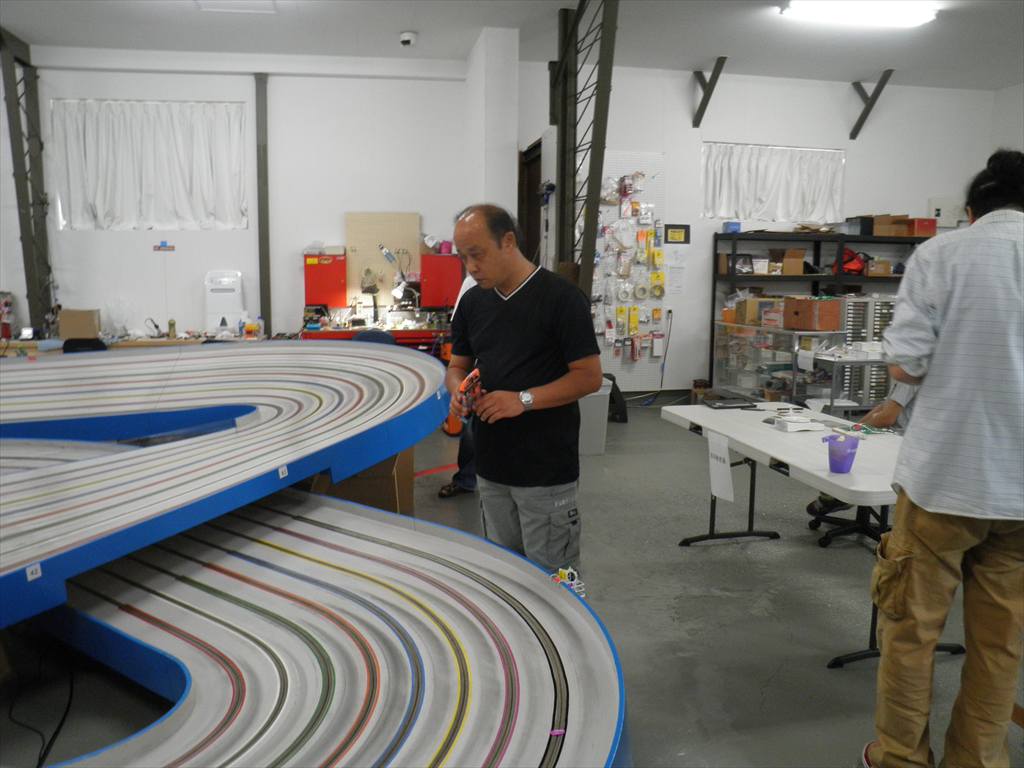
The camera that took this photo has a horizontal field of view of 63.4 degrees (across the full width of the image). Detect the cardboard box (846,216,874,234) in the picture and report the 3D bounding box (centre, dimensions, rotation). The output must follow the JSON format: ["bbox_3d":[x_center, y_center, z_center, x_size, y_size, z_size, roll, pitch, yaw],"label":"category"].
[{"bbox_3d":[3.719,-1.672,8.828,0.155,0.186,0.240,-1,8,-12],"label":"cardboard box"}]

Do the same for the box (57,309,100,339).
[{"bbox_3d":[-3.975,-0.561,7.676,0.347,0.271,0.260,-1,8,-9],"label":"box"}]

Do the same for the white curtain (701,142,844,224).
[{"bbox_3d":[2.732,-2.098,8.660,1.620,0.790,0.090,-1,8,-13],"label":"white curtain"}]

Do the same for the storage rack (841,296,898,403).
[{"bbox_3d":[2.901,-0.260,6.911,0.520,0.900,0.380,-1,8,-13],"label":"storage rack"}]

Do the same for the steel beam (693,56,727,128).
[{"bbox_3d":[1.934,-2.843,8.137,0.080,0.580,0.560,-1,8,-13],"label":"steel beam"}]

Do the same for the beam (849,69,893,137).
[{"bbox_3d":[3.704,-2.871,8.539,0.080,0.580,0.560,-1,8,-13],"label":"beam"}]

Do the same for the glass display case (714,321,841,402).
[{"bbox_3d":[2.351,-0.044,7.431,0.500,0.950,1.530,-1,8,-10],"label":"glass display case"}]

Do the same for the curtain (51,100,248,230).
[{"bbox_3d":[-3.468,-2.098,7.982,1.800,1.210,0.090,0,8,-4],"label":"curtain"}]

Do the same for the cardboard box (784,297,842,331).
[{"bbox_3d":[2.502,-0.579,6.896,0.290,0.256,0.340,-4,9,-30],"label":"cardboard box"}]

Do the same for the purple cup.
[{"bbox_3d":[1.166,0.249,2.946,0.120,0.122,0.108,4,8,22],"label":"purple cup"}]

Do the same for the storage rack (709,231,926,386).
[{"bbox_3d":[3.373,-0.681,8.958,2.400,1.820,0.450,-1,8,-12],"label":"storage rack"}]

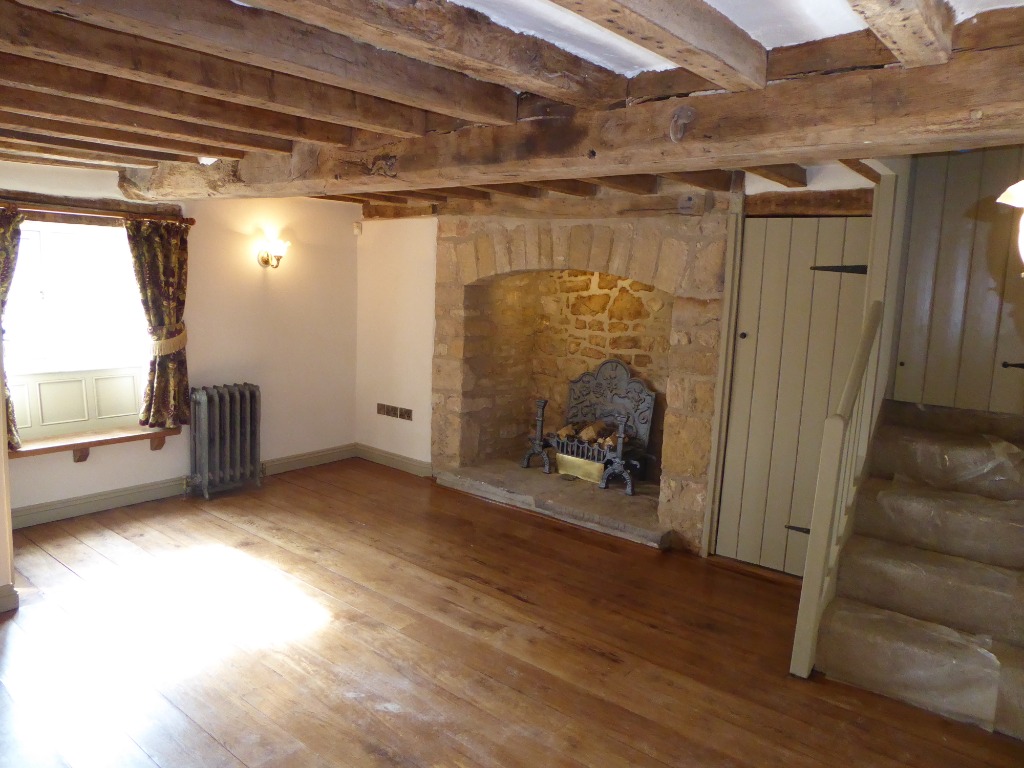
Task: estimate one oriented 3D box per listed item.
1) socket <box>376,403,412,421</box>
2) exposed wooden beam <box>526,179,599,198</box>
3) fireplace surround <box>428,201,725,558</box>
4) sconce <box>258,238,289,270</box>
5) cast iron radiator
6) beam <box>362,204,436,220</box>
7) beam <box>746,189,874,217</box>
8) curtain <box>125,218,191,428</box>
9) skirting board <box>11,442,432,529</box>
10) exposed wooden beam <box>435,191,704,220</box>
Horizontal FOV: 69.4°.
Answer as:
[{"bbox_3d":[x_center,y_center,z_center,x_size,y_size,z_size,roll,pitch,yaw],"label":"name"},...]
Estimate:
[{"bbox_3d":[-0.903,0.217,5.652,0.396,0.086,0.014,9,11,38],"label":"socket"},{"bbox_3d":[0.008,-1.075,3.813,0.089,0.089,1.454,9,11,38],"label":"exposed wooden beam"},{"bbox_3d":[0.495,-0.130,4.934,2.150,1.874,0.819,9,11,38],"label":"fireplace surround"},{"bbox_3d":[-1.631,-0.887,5.082,0.230,0.199,0.153,9,11,38],"label":"sconce"},{"bbox_3d":[-1.918,0.370,4.946,0.188,0.704,0.428,9,11,38],"label":"cast iron radiator"},{"bbox_3d":[-0.815,-1.281,5.468,0.796,0.102,0.107,9,11,38],"label":"beam"},{"bbox_3d":[1.468,-0.893,3.660,0.643,0.118,0.122,9,11,38],"label":"beam"},{"bbox_3d":[-2.169,-0.358,4.578,0.107,1.279,0.375,9,11,38],"label":"curtain"},{"bbox_3d":[-1.701,0.700,4.799,0.864,0.112,2.425,9,11,38],"label":"skirting board"},{"bbox_3d":[0.293,-1.077,4.568,2.012,0.138,0.161,9,11,38],"label":"exposed wooden beam"}]

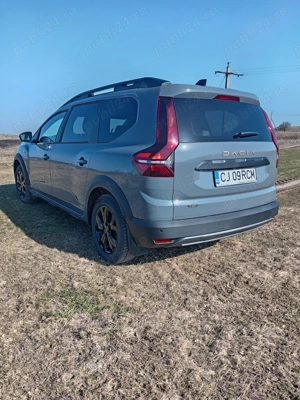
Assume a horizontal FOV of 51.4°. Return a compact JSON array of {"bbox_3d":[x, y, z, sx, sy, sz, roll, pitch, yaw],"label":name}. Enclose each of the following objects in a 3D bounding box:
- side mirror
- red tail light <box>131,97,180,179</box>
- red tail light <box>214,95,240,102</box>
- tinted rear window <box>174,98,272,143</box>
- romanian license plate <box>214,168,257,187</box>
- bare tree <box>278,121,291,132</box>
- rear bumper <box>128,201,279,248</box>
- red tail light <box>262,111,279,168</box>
[{"bbox_3d":[-1.716,-0.878,4.344,0.190,0.145,0.130,-7,15,-35],"label":"side mirror"},{"bbox_3d":[0.070,-0.463,2.293,0.310,0.600,0.290,-7,15,-35],"label":"red tail light"},{"bbox_3d":[0.653,-0.848,2.600,0.280,0.042,0.045,-7,15,-35],"label":"red tail light"},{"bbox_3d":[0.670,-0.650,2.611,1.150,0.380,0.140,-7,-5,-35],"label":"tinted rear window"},{"bbox_3d":[0.730,-0.188,2.611,0.520,0.118,0.025,-7,6,-35],"label":"romanian license plate"},{"bbox_3d":[40.630,-22.110,94.260,3.900,3.400,3.800,1,12,0],"label":"bare tree"},{"bbox_3d":[0.634,0.171,2.811,1.710,0.280,0.400,-7,15,-35],"label":"rear bumper"},{"bbox_3d":[1.188,-0.608,3.089,0.310,0.600,0.290,-7,15,-35],"label":"red tail light"}]

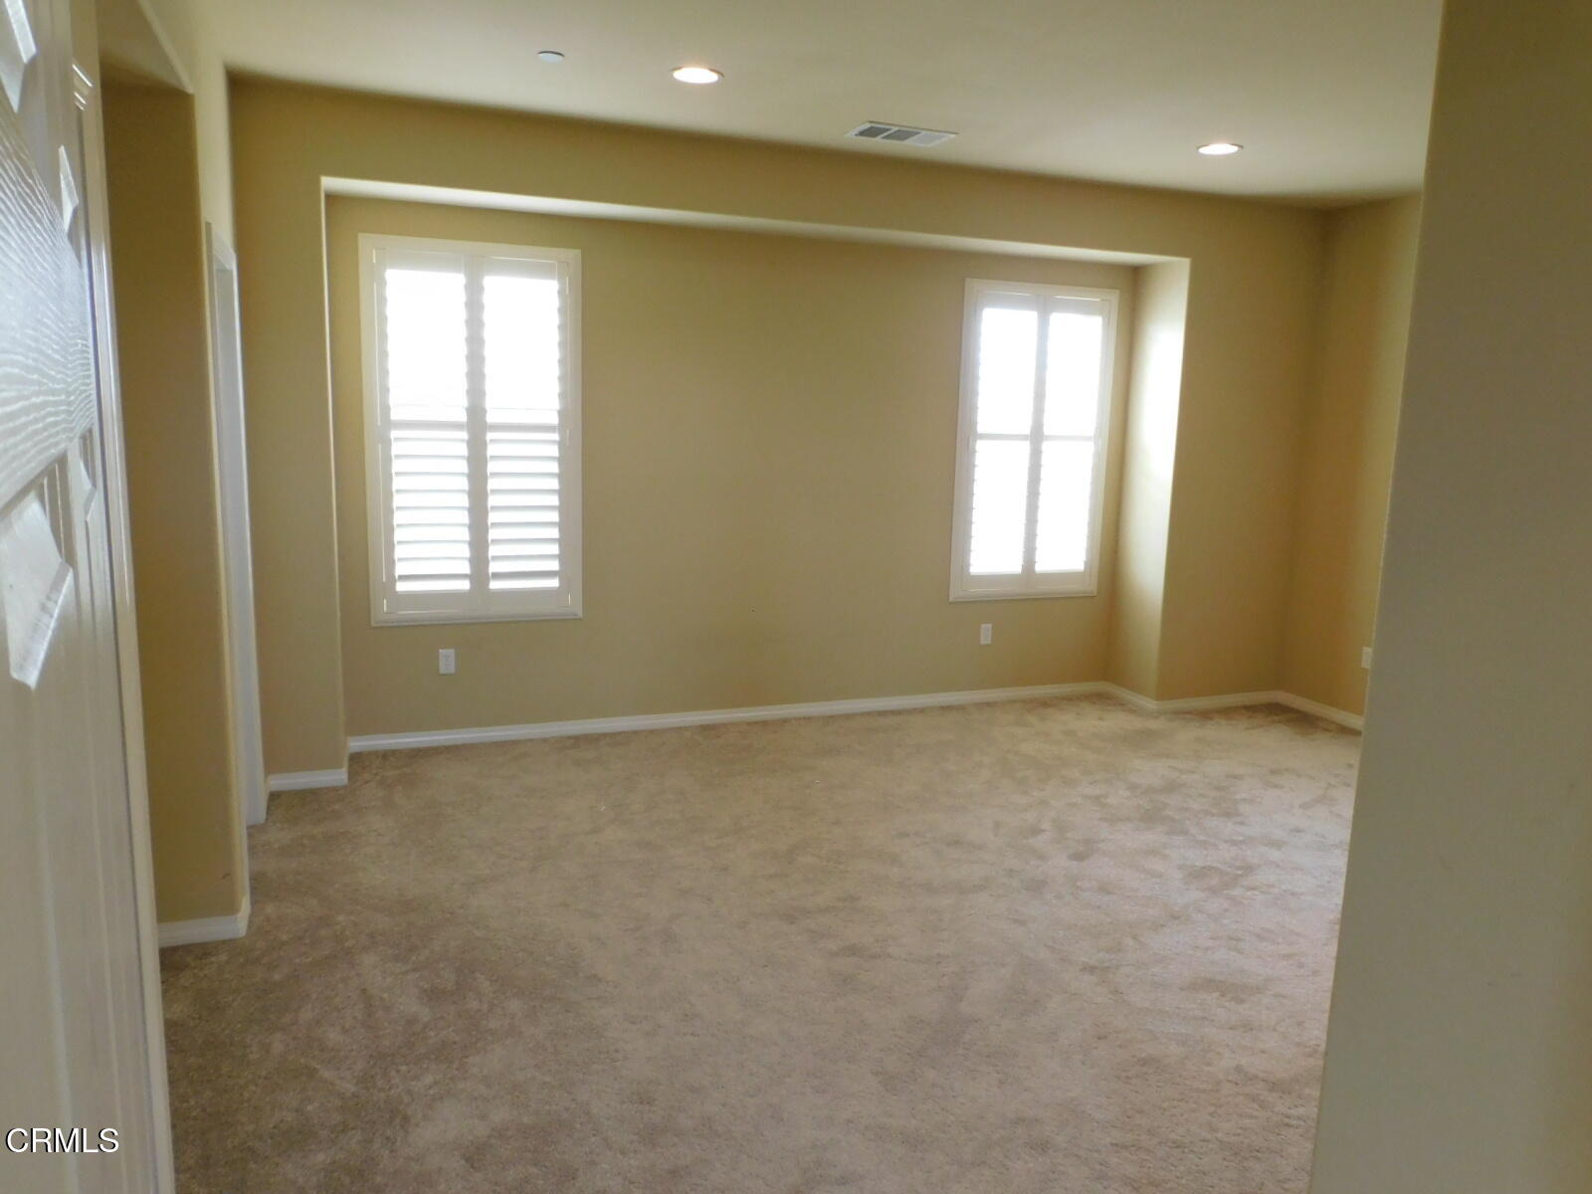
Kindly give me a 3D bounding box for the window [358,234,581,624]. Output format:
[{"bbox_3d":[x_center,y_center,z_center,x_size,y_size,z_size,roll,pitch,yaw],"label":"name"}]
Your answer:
[{"bbox_3d":[-1.445,-0.729,5.011,0.942,1.704,0.080,-2,10,-21],"label":"window"}]

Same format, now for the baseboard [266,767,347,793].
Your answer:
[{"bbox_3d":[-2.000,0.753,4.544,0.298,0.067,0.020,-2,10,-21],"label":"baseboard"}]

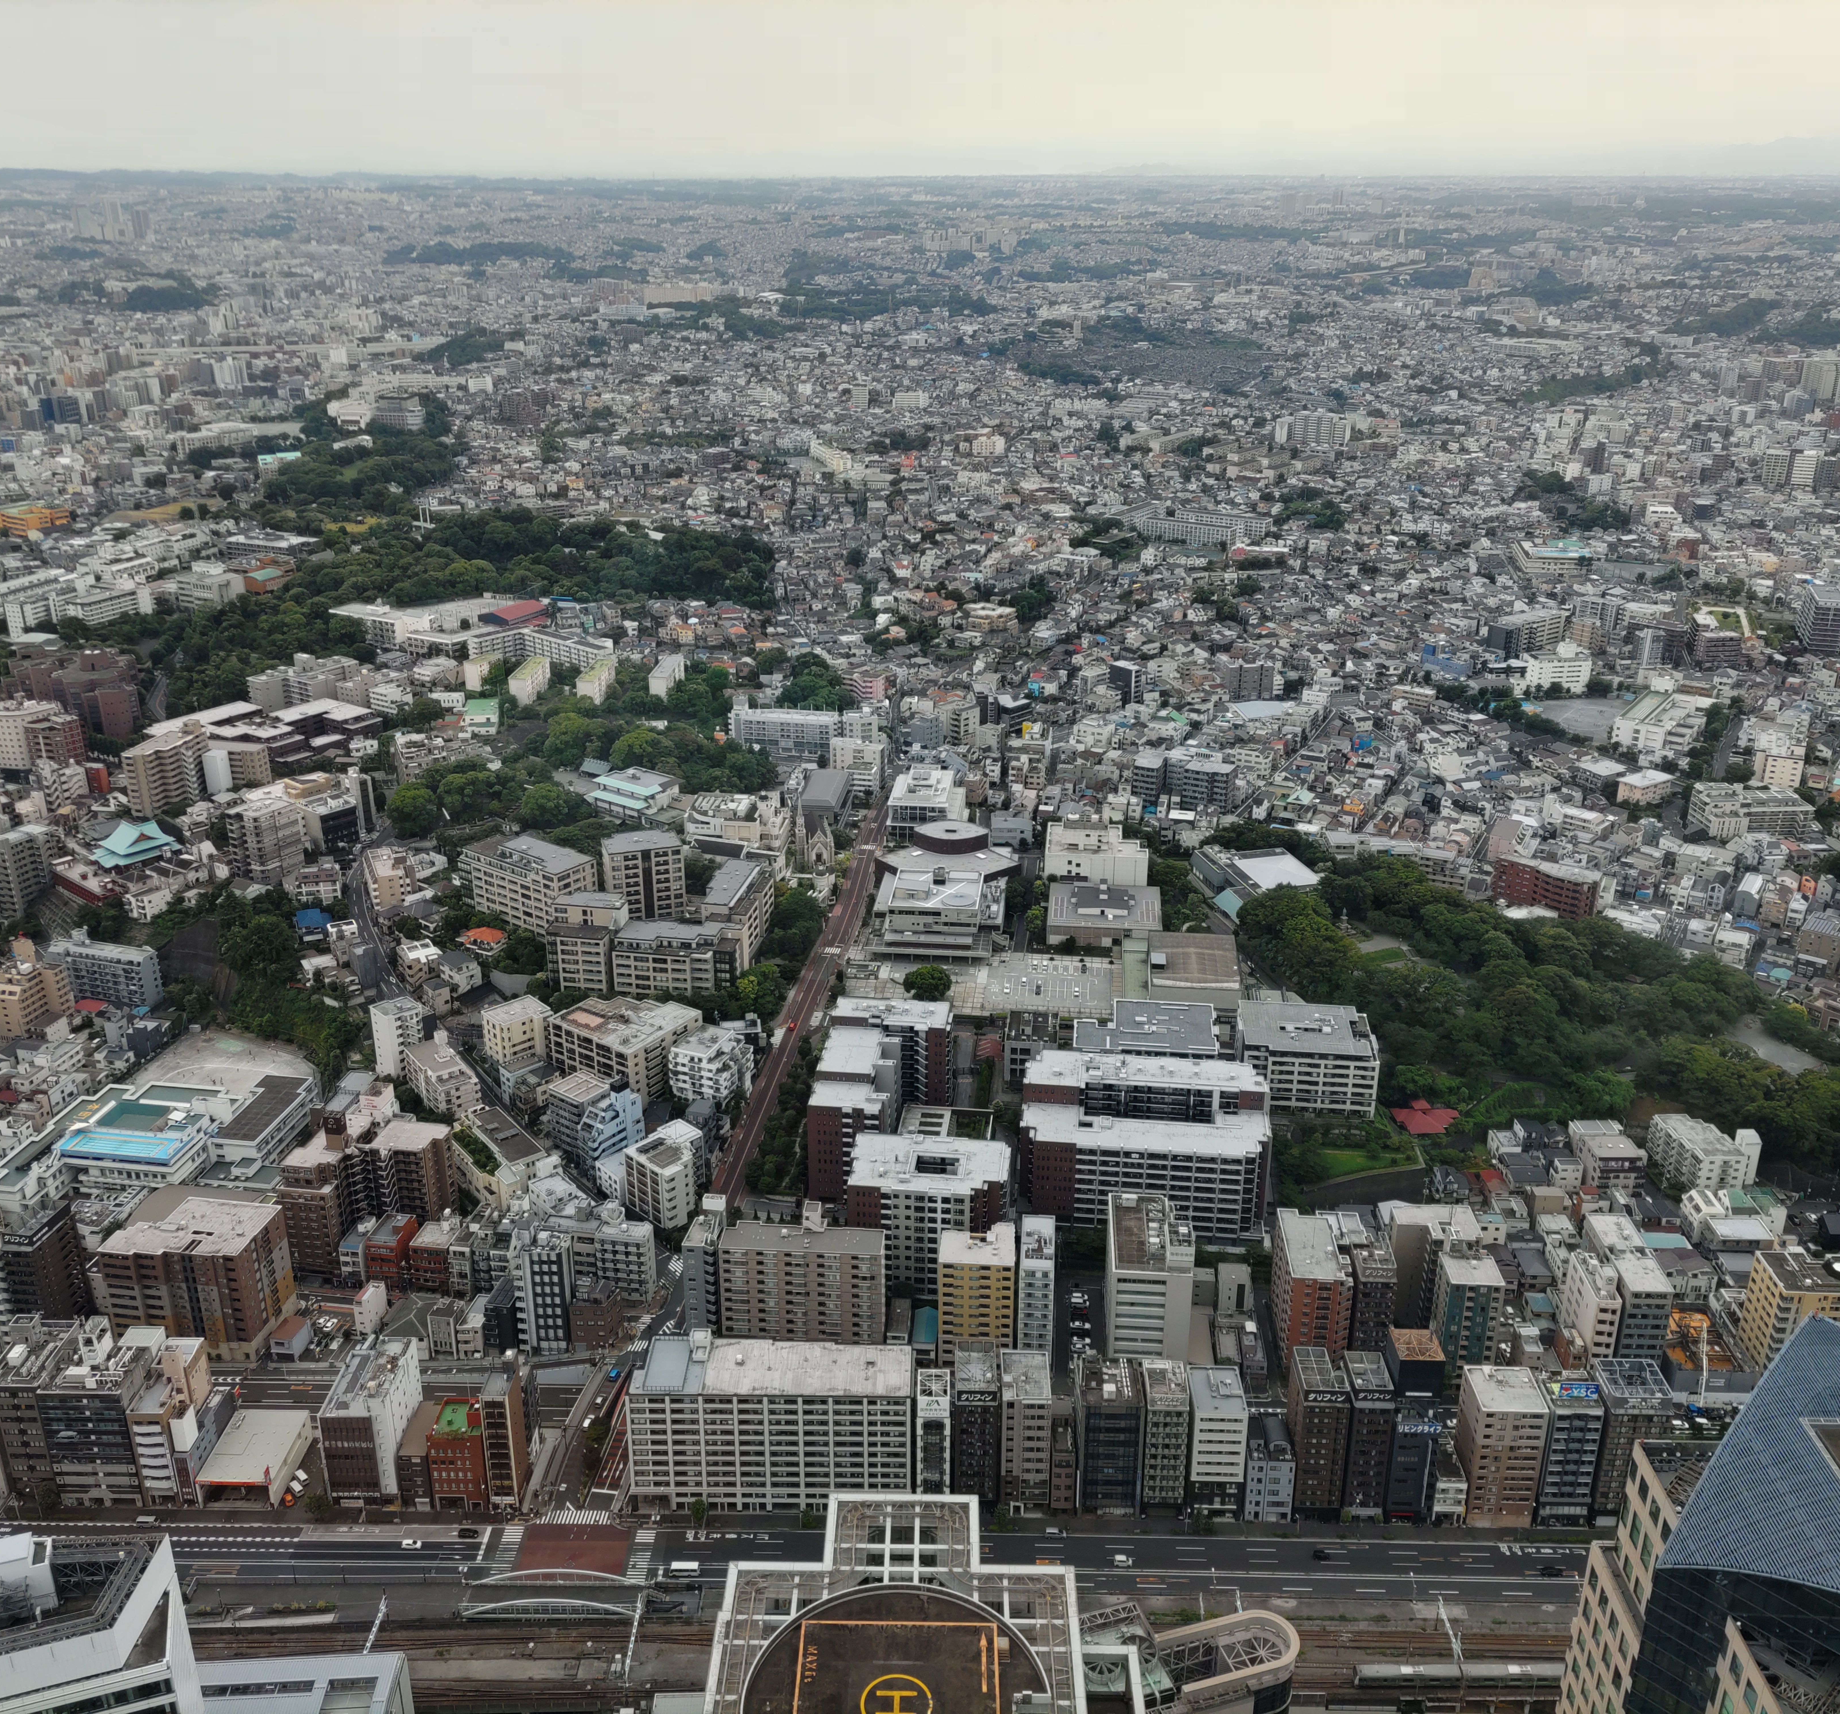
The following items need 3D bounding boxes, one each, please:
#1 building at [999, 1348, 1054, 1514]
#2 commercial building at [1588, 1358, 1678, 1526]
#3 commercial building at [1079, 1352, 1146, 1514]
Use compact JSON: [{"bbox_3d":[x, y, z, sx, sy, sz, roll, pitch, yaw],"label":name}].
[{"bbox_3d":[23.130,126.420,376.580,10.360,30.480,16.620,1,22,2],"label":"building"},{"bbox_3d":[152.020,127.320,372.630,13.000,34.800,12.800,1,22,2],"label":"commercial building"},{"bbox_3d":[41.640,126.730,376.310,13.200,30.000,15.700,1,22,2],"label":"commercial building"}]

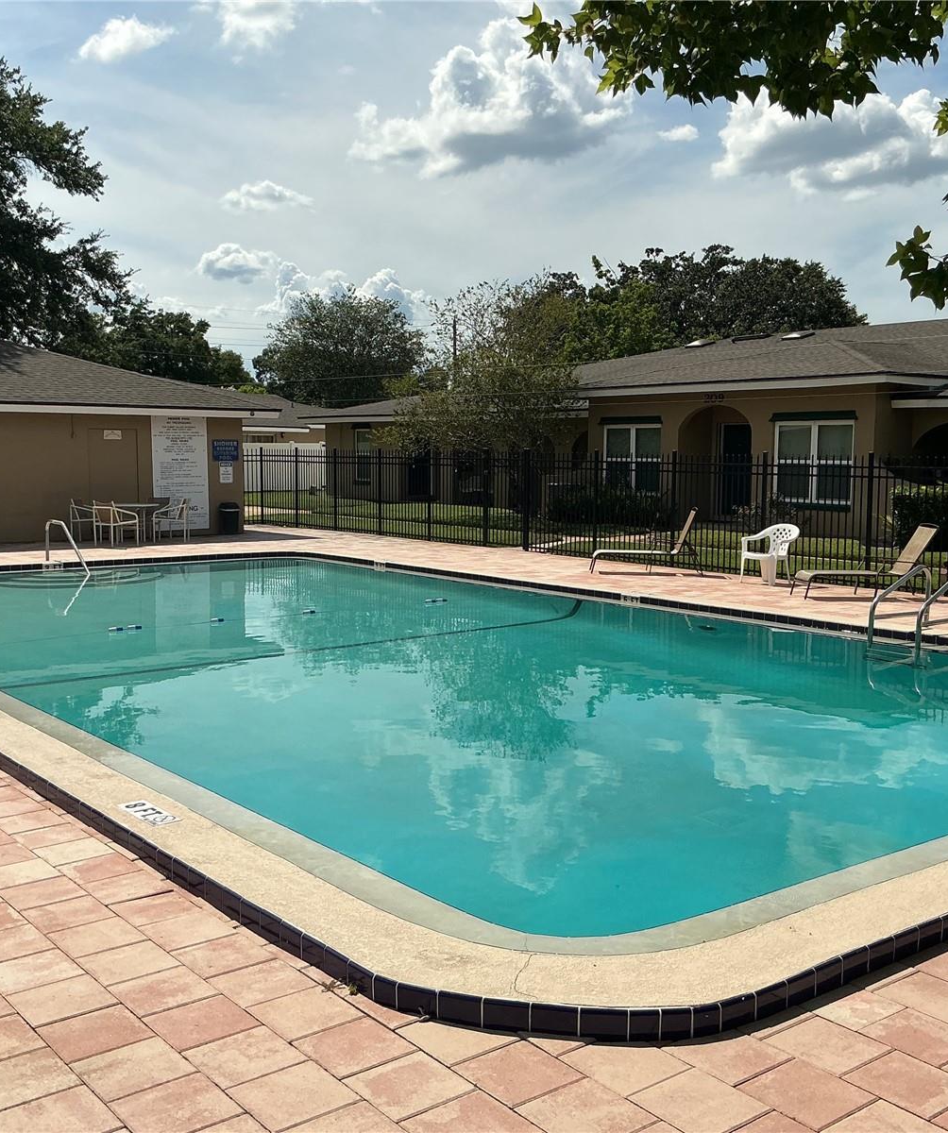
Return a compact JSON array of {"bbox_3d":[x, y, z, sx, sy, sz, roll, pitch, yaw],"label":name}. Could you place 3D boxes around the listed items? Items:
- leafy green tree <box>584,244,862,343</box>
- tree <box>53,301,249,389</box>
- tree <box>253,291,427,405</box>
[{"bbox_3d":[10.619,-8.383,53.457,11.730,10.110,10.560,0,5,0],"label":"leafy green tree"},{"bbox_3d":[-14.420,-7.666,56.536,8.610,8.320,8.610,0,5,0],"label":"tree"},{"bbox_3d":[-6.821,-9.095,64.438,8.970,9.720,8.970,0,5,0],"label":"tree"}]

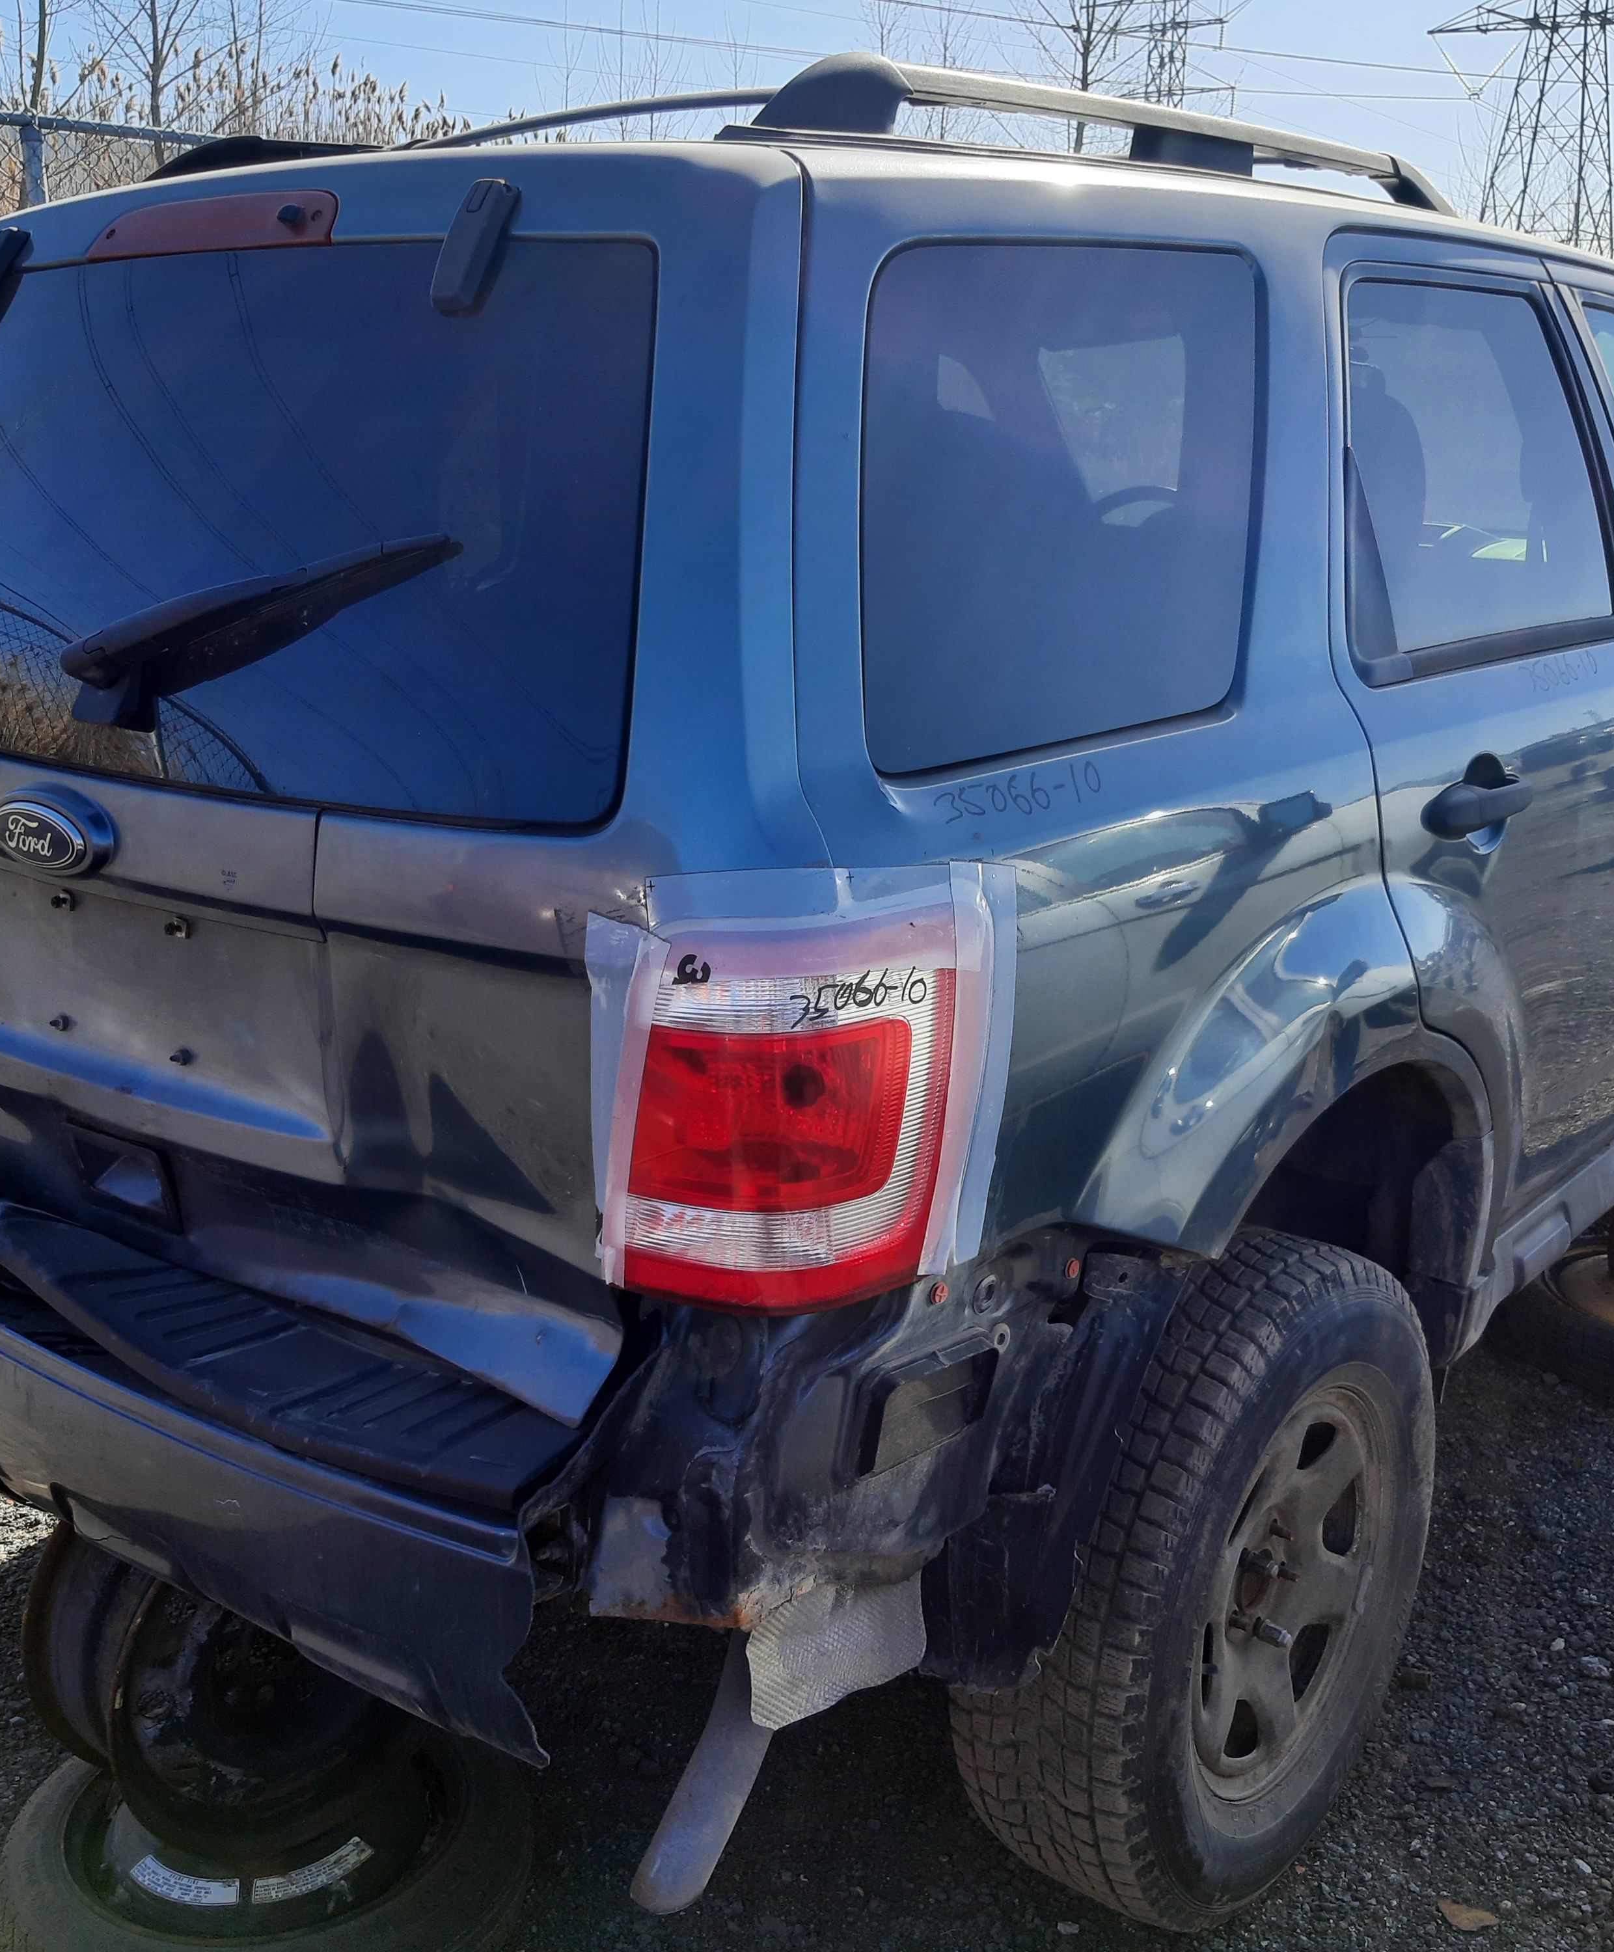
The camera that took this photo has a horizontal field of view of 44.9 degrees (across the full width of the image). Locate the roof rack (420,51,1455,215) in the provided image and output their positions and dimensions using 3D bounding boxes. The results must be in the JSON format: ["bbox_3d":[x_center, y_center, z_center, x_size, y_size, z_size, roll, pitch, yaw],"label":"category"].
[{"bbox_3d":[0.026,-0.969,2.409,1.040,0.130,1.500,12,20,38],"label":"roof rack"}]

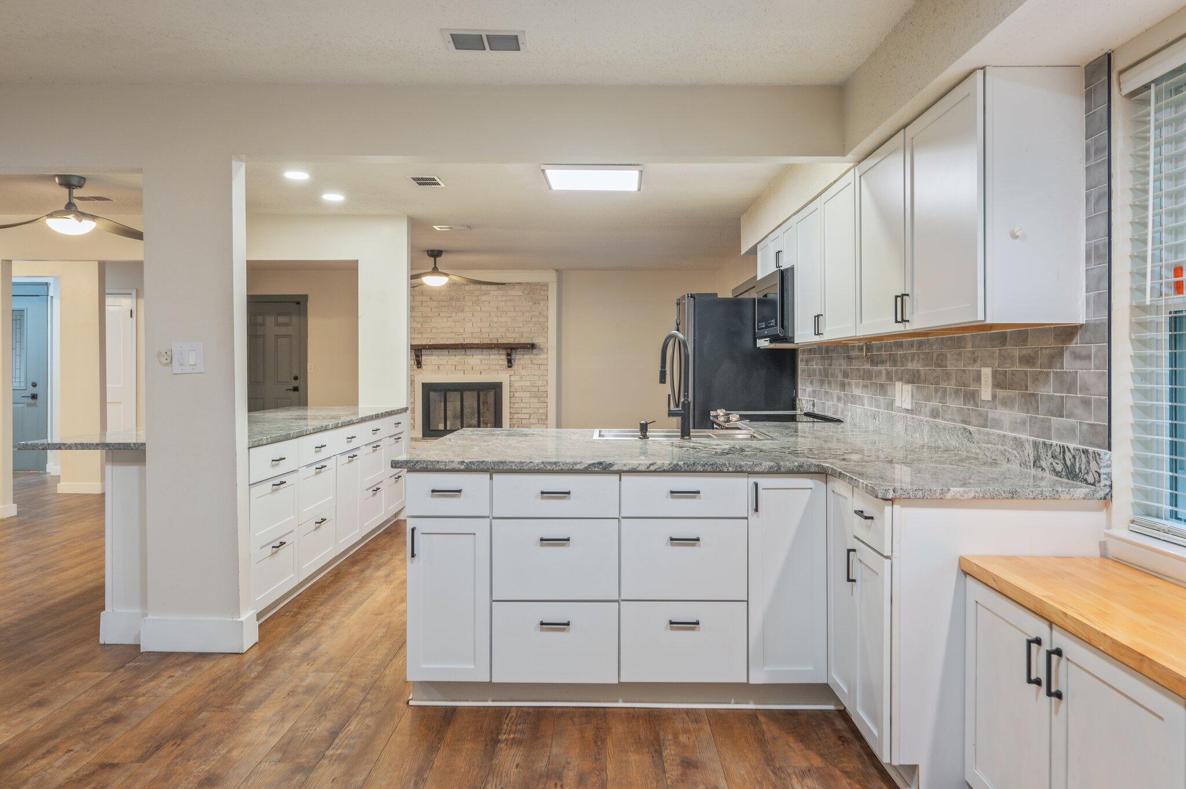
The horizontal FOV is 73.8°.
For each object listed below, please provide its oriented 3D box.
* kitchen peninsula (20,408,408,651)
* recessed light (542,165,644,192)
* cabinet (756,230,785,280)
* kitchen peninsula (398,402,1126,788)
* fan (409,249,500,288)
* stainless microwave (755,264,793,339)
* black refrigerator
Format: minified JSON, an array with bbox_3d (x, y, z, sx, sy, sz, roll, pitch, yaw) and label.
[{"bbox_3d":[-1.978,0.630,4.800,1.010,0.920,2.700,0,2,1],"label":"kitchen peninsula"},{"bbox_3d":[0.006,-1.365,4.980,0.600,0.040,0.580,0,2,1],"label":"recessed light"},{"bbox_3d":[1.345,-0.935,5.250,0.320,0.280,0.780,0,2,1],"label":"cabinet"},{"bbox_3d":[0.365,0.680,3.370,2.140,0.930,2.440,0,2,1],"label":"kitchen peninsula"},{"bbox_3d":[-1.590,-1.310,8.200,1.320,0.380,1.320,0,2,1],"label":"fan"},{"bbox_3d":[1.285,-0.560,5.000,0.400,0.410,0.760,0,2,1],"label":"stainless microwave"},{"bbox_3d":[1.062,0.144,6.230,0.830,1.770,0.910,0,2,1],"label":"black refrigerator"}]

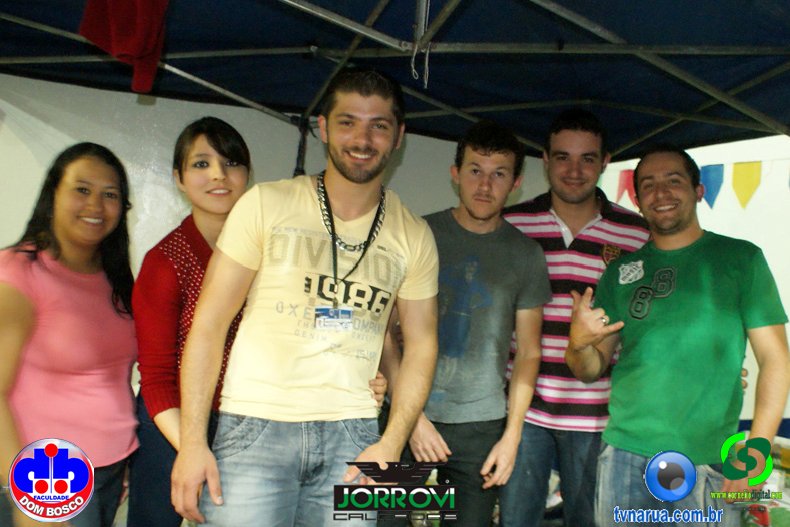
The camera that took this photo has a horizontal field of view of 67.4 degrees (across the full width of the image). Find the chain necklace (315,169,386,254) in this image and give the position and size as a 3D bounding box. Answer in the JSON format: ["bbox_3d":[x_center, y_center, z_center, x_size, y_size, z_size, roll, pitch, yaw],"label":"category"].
[{"bbox_3d":[-0.097,-0.125,1.320,0.157,0.192,0.140,4,-3,-5],"label":"chain necklace"}]

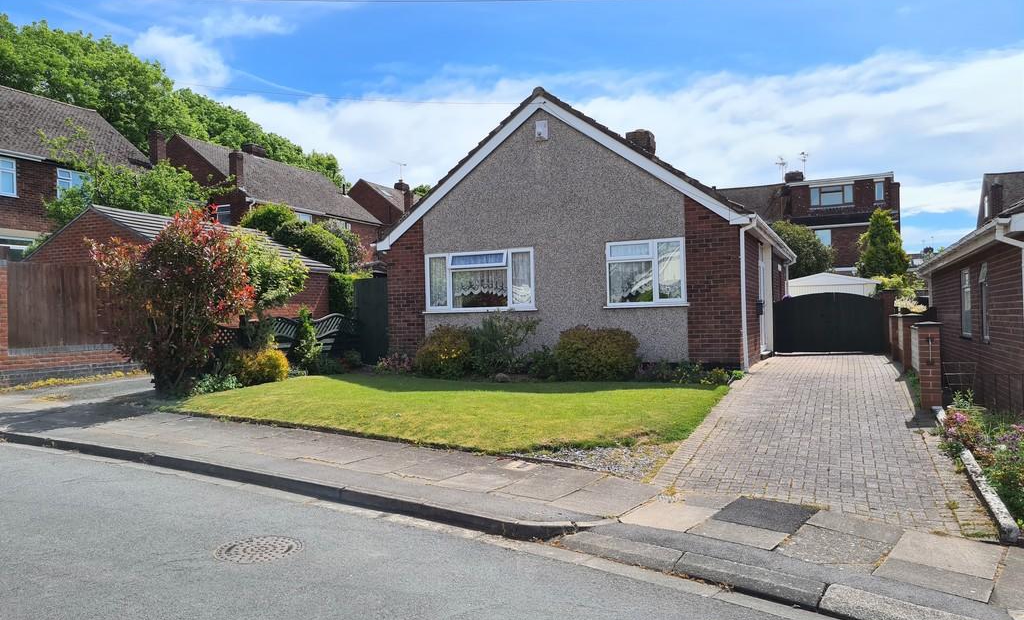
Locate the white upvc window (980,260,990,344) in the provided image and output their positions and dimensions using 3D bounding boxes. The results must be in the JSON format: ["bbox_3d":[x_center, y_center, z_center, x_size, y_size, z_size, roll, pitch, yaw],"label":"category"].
[{"bbox_3d":[6.542,-0.105,10.620,0.120,1.060,0.850,-2,-1,23],"label":"white upvc window"}]

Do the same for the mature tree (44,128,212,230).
[{"bbox_3d":[-11.428,-2.527,22.800,4.700,5.500,4.200,-2,-1,23],"label":"mature tree"}]

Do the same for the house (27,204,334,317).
[{"bbox_3d":[-8.651,-0.549,20.129,6.150,3.800,5.450,-2,-1,24],"label":"house"}]

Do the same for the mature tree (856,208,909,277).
[{"bbox_3d":[14.934,-1.513,31.000,2.200,5.000,2.100,-2,-1,24],"label":"mature tree"}]

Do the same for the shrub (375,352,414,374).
[{"bbox_3d":[-2.296,1.001,14.900,0.720,0.420,0.600,-2,-1,24],"label":"shrub"}]

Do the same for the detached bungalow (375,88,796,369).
[{"bbox_3d":[2.753,-1.576,19.599,7.850,5.430,10.950,-2,-1,24],"label":"detached bungalow"}]

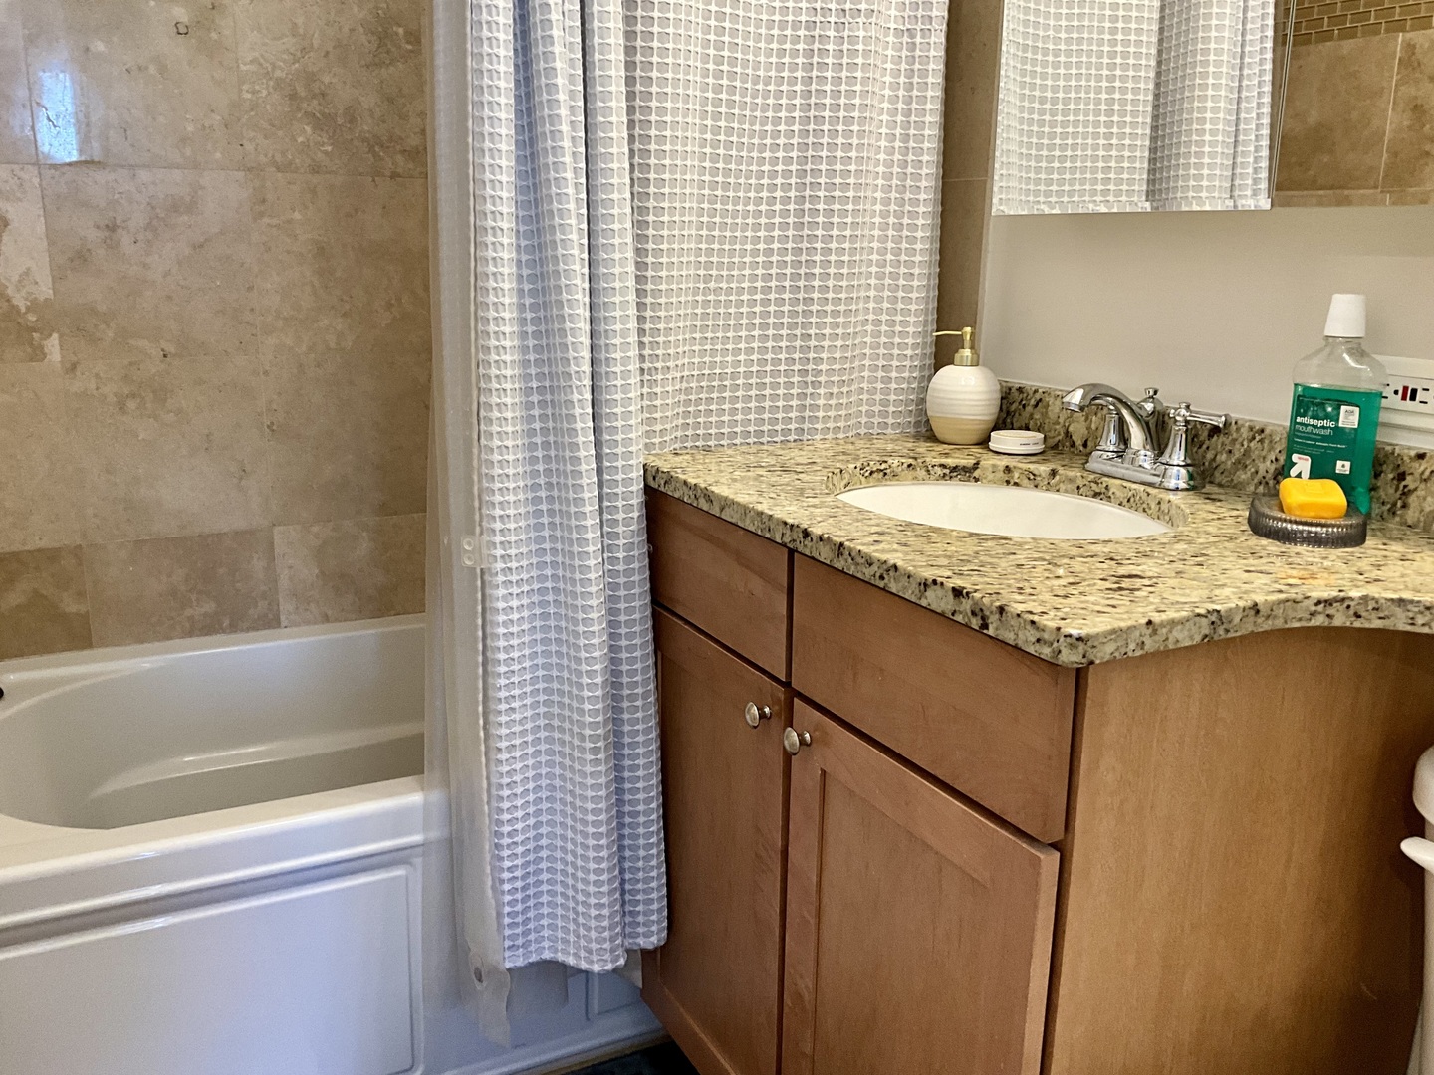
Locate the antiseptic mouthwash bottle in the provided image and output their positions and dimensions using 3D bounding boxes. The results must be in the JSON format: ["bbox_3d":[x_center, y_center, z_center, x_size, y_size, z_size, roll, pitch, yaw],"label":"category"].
[{"bbox_3d":[0.619,-0.130,1.207,0.050,0.220,0.079,-9,17,-34],"label":"antiseptic mouthwash bottle"}]

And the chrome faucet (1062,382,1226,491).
[{"bbox_3d":[0.456,-0.120,1.378,0.154,0.115,0.226,-6,15,-27],"label":"chrome faucet"}]

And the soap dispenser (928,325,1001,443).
[{"bbox_3d":[0.342,-0.210,1.652,0.103,0.156,0.101,2,14,4],"label":"soap dispenser"}]

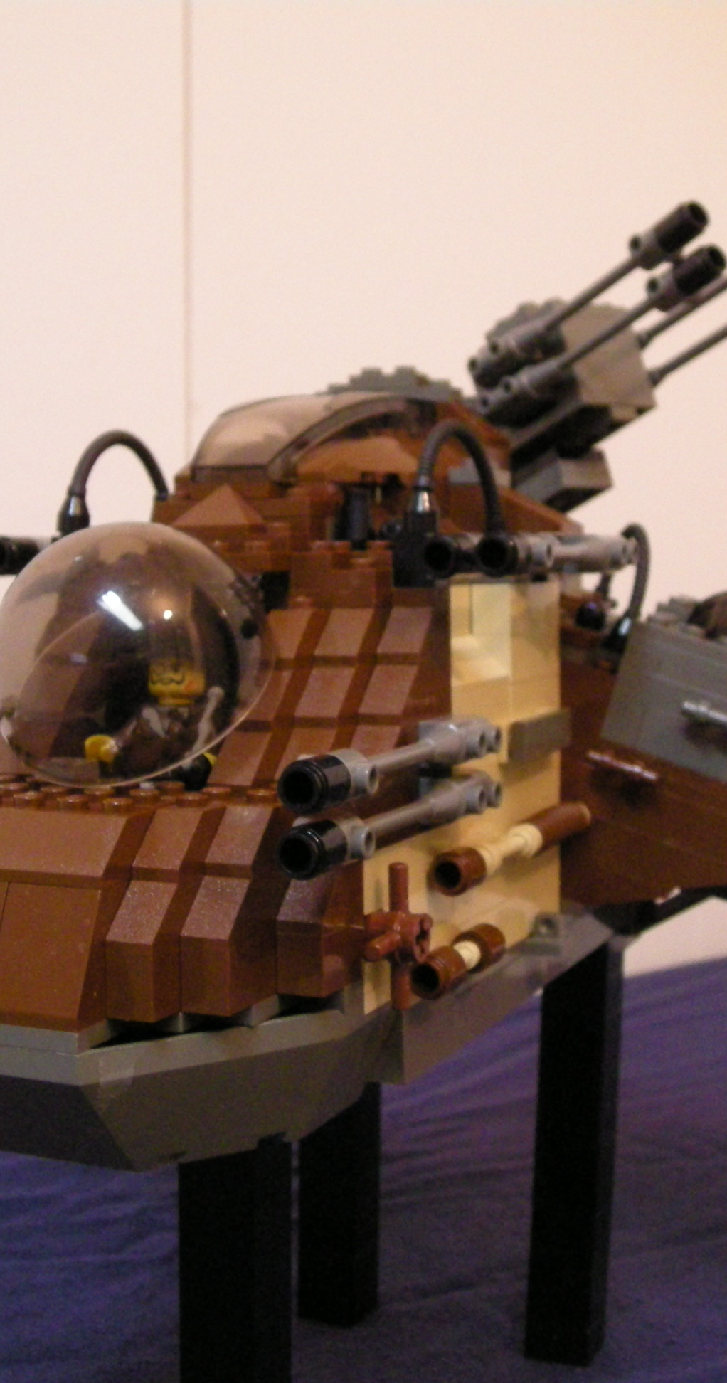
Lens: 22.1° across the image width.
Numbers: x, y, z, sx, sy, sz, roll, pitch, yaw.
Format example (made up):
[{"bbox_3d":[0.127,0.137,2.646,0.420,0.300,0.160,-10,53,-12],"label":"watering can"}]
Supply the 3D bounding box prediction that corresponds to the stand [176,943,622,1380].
[{"bbox_3d":[-0.004,0.119,0.431,0.085,0.120,0.157,2,5,23],"label":"stand"}]

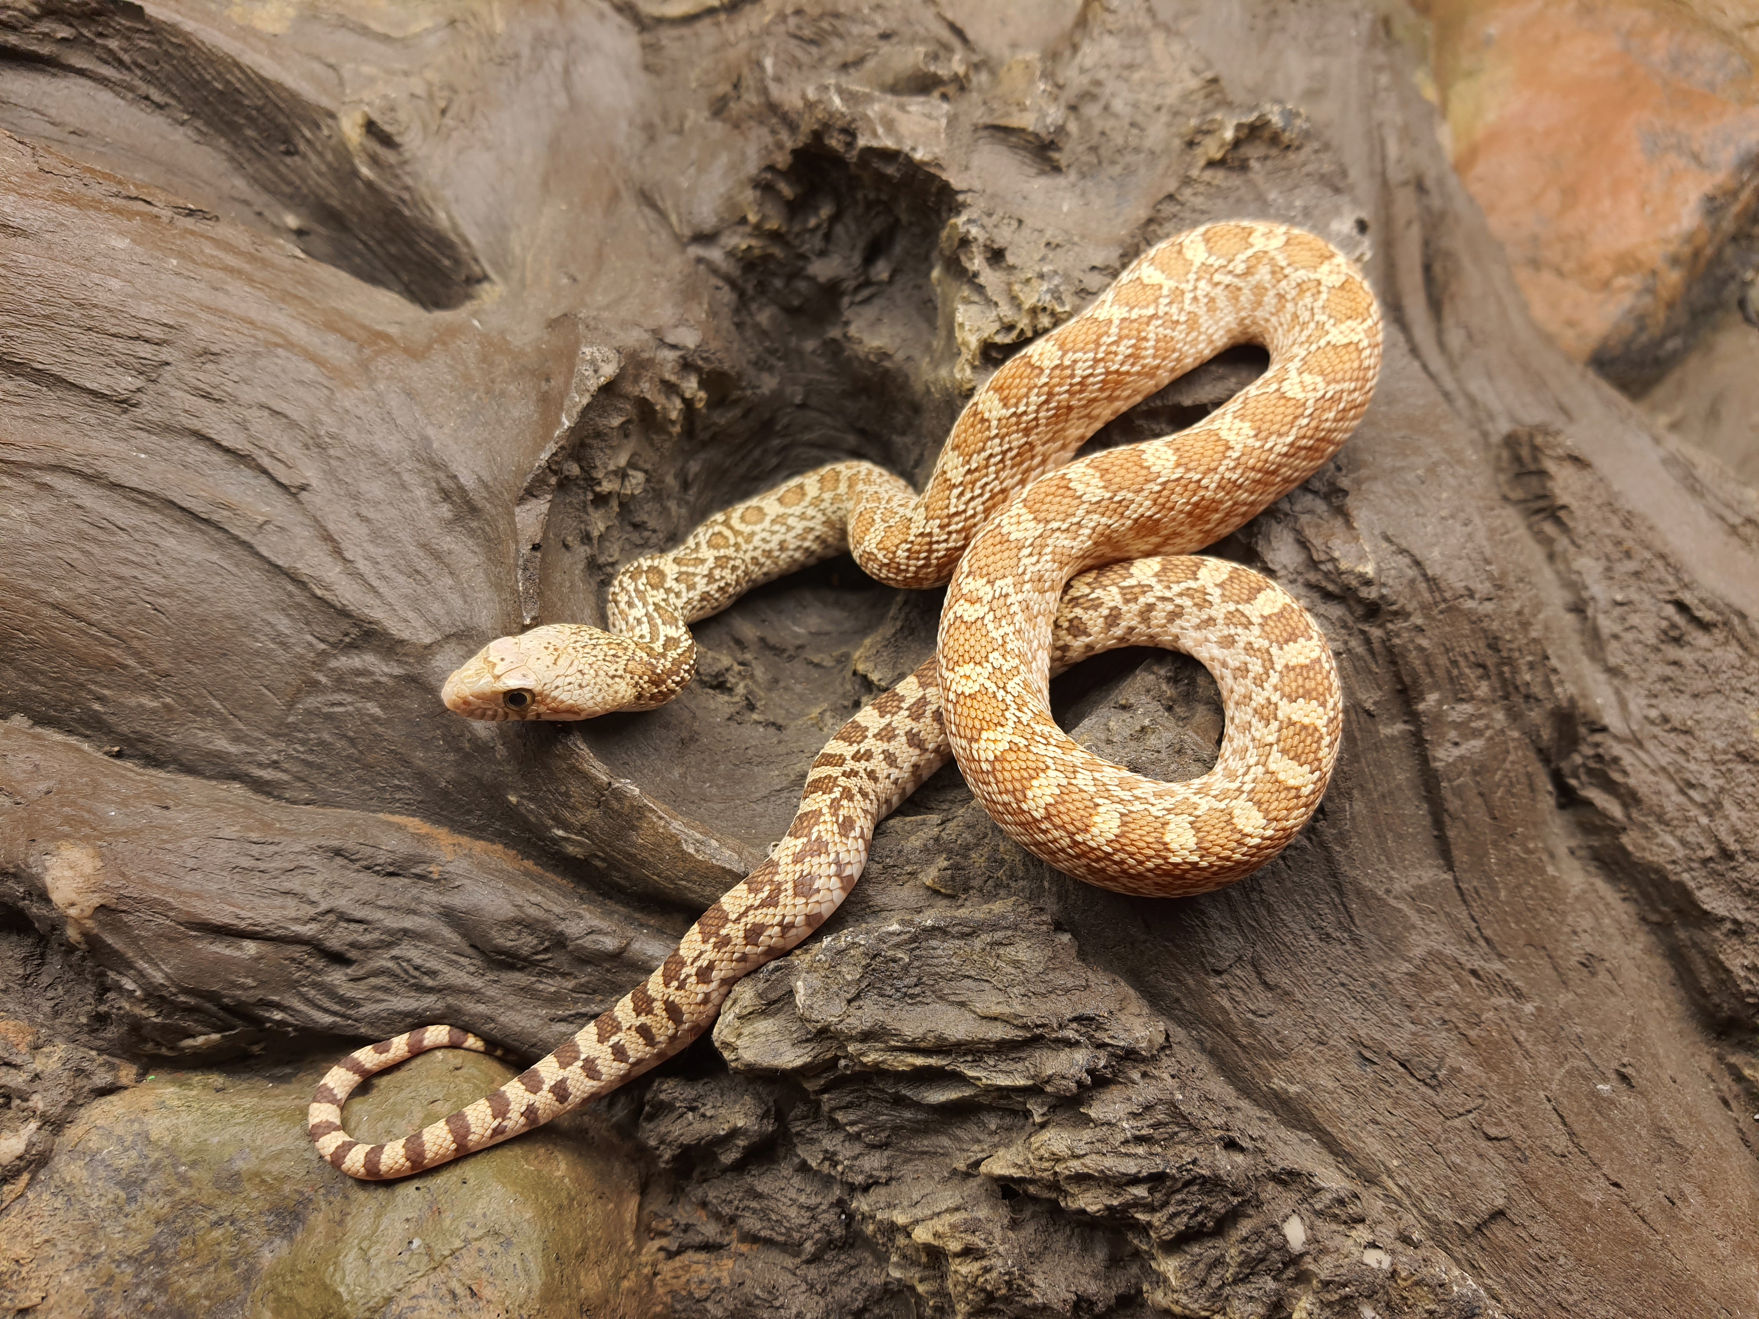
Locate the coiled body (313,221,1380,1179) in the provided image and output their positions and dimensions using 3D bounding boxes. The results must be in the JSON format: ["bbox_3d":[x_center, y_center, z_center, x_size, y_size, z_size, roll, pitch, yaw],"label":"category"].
[{"bbox_3d":[0.005,-0.008,0.243,0.211,0.054,0.168,-5,55,-3],"label":"coiled body"}]

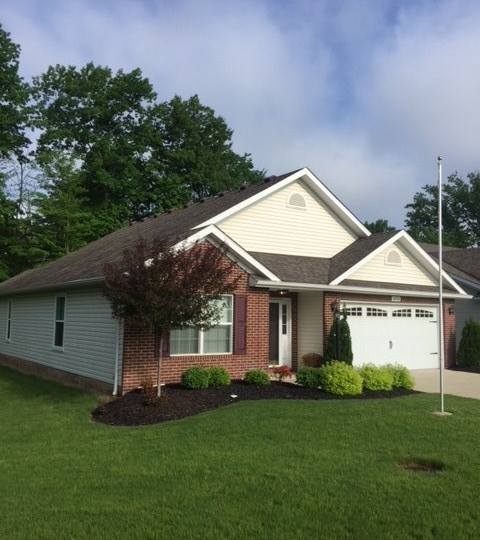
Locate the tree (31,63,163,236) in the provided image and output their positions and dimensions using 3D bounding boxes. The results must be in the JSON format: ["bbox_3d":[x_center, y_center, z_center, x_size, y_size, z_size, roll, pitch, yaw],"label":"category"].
[{"bbox_3d":[-10.529,-5.065,38.625,9.307,20.591,9.500,1,-5,0],"label":"tree"}]

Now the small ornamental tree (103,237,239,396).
[{"bbox_3d":[-1.399,0.959,10.806,2.739,3.302,2.550,1,-5,0],"label":"small ornamental tree"}]

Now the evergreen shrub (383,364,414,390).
[{"bbox_3d":[3.931,2.661,13.315,0.853,0.620,0.840,1,-5,0],"label":"evergreen shrub"}]

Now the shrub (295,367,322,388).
[{"bbox_3d":[1.673,2.614,13.015,0.711,0.538,0.740,1,-5,0],"label":"shrub"}]

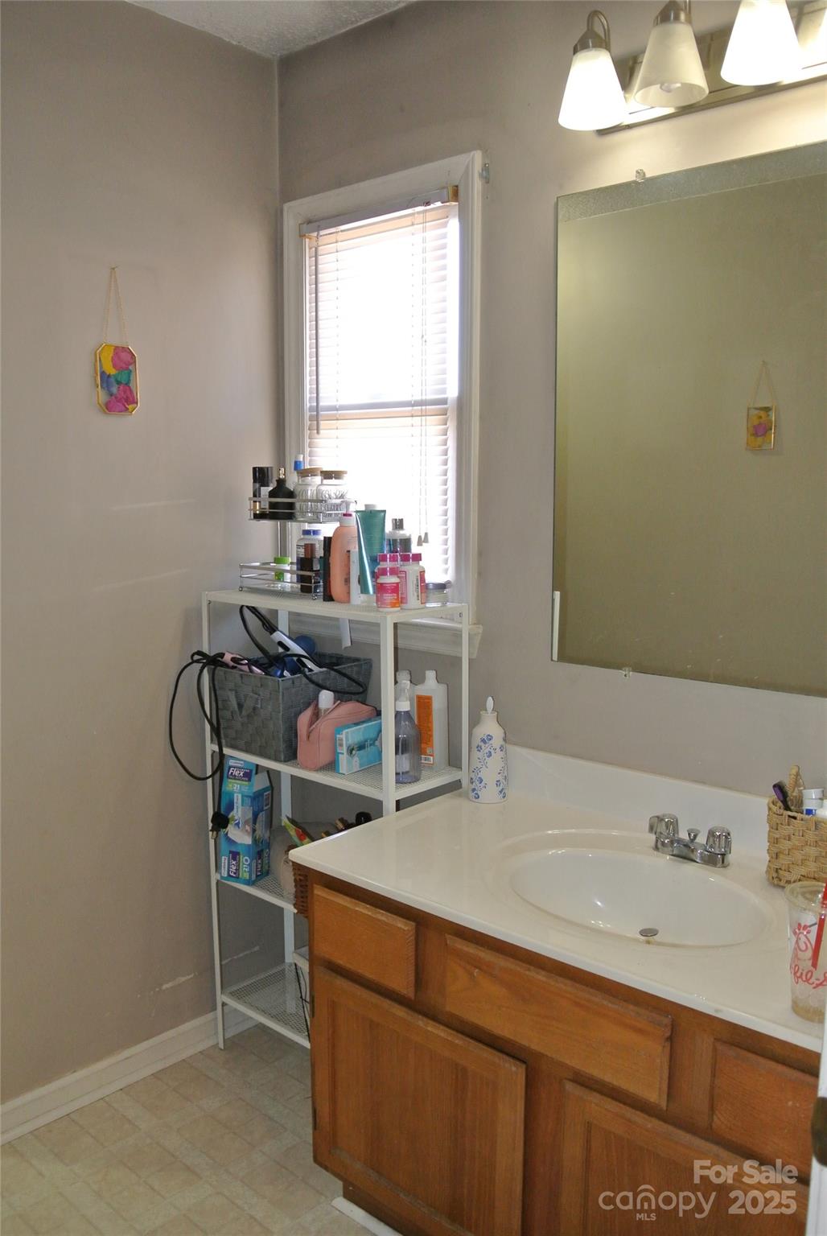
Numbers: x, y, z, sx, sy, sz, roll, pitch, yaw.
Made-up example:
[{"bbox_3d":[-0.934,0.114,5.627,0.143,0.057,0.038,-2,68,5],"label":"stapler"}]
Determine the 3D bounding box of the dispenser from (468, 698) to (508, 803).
[{"bbox_3d":[0.158,0.271,2.086,0.080,0.215,0.080,0,7,0],"label":"dispenser"}]

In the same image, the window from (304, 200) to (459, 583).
[{"bbox_3d":[-0.081,-0.486,2.363,0.490,0.870,0.070,6,9,42],"label":"window"}]

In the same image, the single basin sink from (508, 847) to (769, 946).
[{"bbox_3d":[0.351,0.503,1.617,0.440,0.130,0.335,6,9,42],"label":"single basin sink"}]

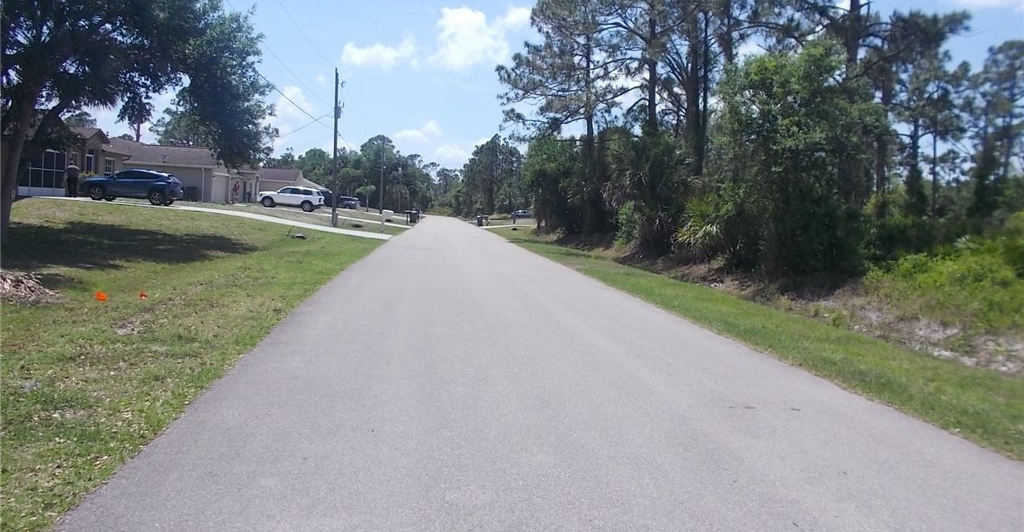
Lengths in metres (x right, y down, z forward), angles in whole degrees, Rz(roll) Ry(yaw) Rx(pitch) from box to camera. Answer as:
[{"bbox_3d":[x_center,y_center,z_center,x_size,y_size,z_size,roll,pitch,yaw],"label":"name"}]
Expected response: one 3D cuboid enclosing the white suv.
[{"bbox_3d":[-16.776,-5.159,65.400,4.980,1.760,1.990,6,3,-9],"label":"white suv"}]

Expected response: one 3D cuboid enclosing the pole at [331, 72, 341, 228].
[{"bbox_3d":[-9.826,-6.591,48.013,0.270,8.820,0.270,2,4,-5],"label":"pole"}]

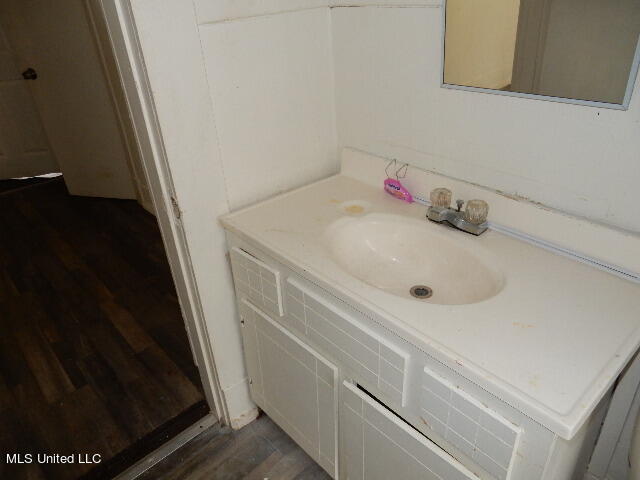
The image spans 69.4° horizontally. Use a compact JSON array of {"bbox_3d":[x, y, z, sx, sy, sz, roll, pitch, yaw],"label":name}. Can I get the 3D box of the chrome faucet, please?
[{"bbox_3d":[0.334,-0.067,1.151,0.106,0.071,0.153,-25,35,-34],"label":"chrome faucet"}]

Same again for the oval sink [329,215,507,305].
[{"bbox_3d":[0.202,0.092,1.101,0.313,0.147,0.462,-25,35,-34],"label":"oval sink"}]

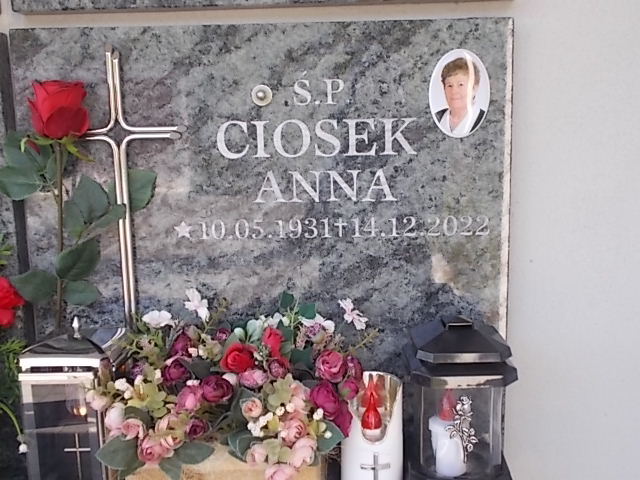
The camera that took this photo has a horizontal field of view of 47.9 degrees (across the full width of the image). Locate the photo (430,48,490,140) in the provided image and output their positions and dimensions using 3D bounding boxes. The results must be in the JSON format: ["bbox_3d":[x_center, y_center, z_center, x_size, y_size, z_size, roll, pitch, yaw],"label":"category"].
[{"bbox_3d":[0.161,-0.167,0.827,0.070,0.101,0.008,-1,10,2],"label":"photo"}]

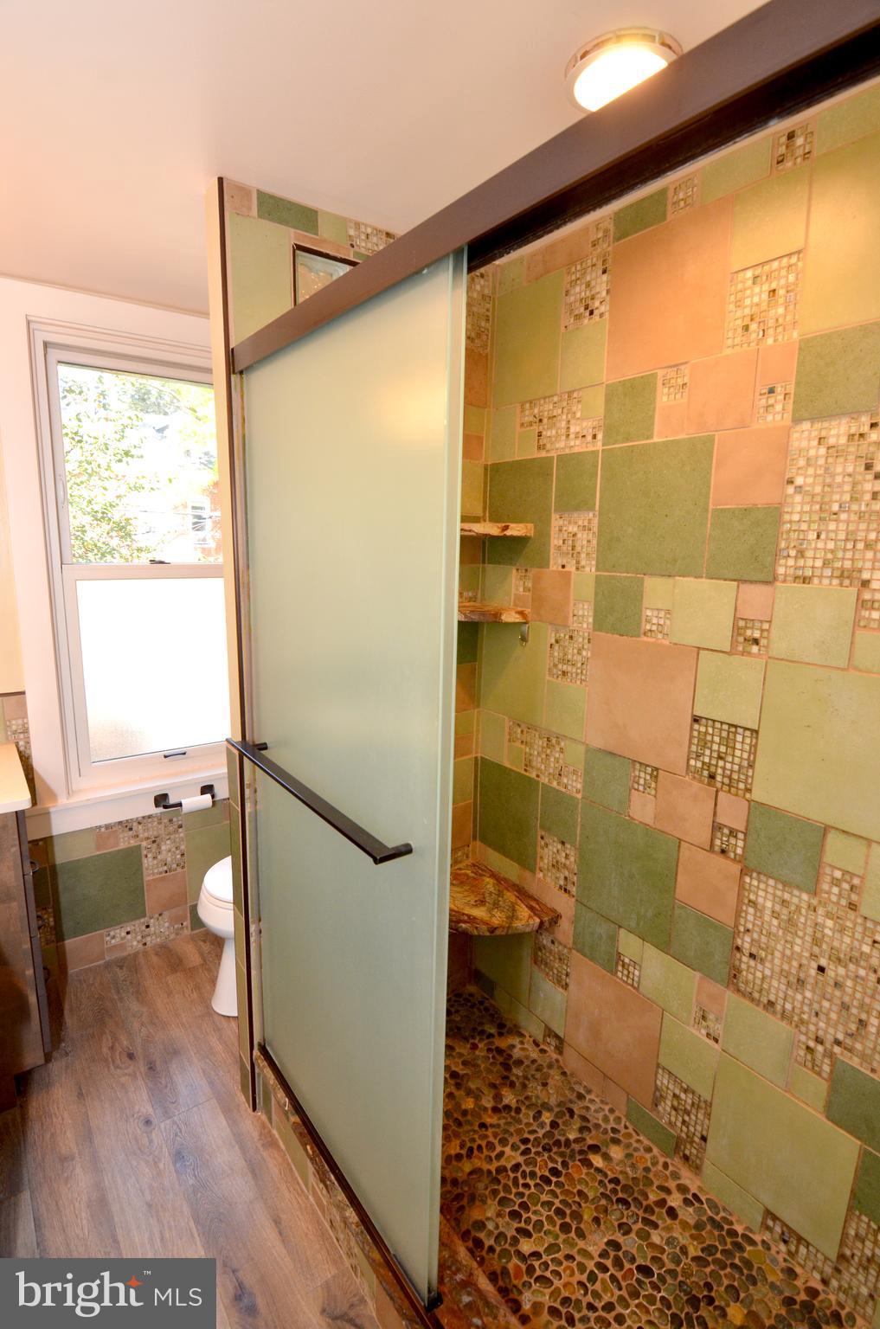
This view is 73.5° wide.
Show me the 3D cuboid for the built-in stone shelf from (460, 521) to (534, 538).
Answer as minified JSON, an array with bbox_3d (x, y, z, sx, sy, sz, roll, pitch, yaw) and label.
[{"bbox_3d":[0.116,-0.402,1.759,0.228,0.037,0.228,-7,13,-36],"label":"built-in stone shelf"}]

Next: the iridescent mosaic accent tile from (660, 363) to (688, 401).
[{"bbox_3d":[0.528,-0.625,1.320,0.010,0.072,0.072,-8,14,-38],"label":"iridescent mosaic accent tile"}]

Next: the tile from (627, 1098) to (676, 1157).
[{"bbox_3d":[0.565,1.229,1.571,0.010,0.070,0.149,-6,13,-35],"label":"tile"}]

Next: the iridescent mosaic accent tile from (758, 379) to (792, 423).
[{"bbox_3d":[0.667,-0.521,1.174,0.012,0.074,0.072,-7,12,-36],"label":"iridescent mosaic accent tile"}]

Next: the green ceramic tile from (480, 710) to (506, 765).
[{"bbox_3d":[0.183,0.247,1.974,0.012,0.152,0.138,-7,12,-36],"label":"green ceramic tile"}]

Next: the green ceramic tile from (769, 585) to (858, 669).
[{"bbox_3d":[0.730,-0.077,1.158,0.010,0.146,0.146,-8,14,-38],"label":"green ceramic tile"}]

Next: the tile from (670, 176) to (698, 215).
[{"bbox_3d":[0.529,-1.005,1.265,0.010,0.068,0.070,-6,13,-35],"label":"tile"}]

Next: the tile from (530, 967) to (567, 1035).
[{"bbox_3d":[0.343,1.061,1.854,0.010,0.146,0.146,-8,14,-38],"label":"tile"}]

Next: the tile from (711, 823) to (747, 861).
[{"bbox_3d":[0.652,0.399,1.327,0.008,0.074,0.074,-6,12,-35],"label":"tile"}]

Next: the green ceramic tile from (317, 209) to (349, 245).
[{"bbox_3d":[-0.268,-1.086,1.473,0.073,0.060,0.010,-6,12,-35],"label":"green ceramic tile"}]

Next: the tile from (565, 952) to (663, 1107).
[{"bbox_3d":[0.489,1.032,1.684,0.010,0.308,0.305,-7,13,-36],"label":"tile"}]

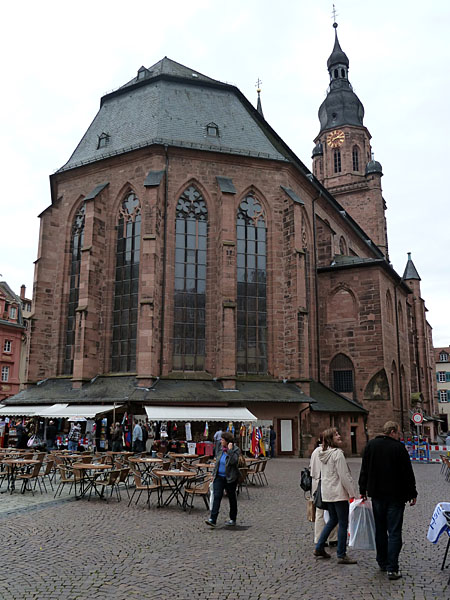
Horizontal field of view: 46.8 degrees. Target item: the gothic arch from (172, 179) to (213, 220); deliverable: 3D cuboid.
[{"bbox_3d":[-2.165,-6.508,33.613,2.780,2.890,0.500,3,-13,-15],"label":"gothic arch"}]

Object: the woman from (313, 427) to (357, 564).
[{"bbox_3d":[1.440,2.594,7.004,0.500,1.690,0.480,-12,-17,44],"label":"woman"}]

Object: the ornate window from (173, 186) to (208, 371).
[{"bbox_3d":[-2.170,-1.637,32.868,2.120,12.150,0.400,4,-14,-16],"label":"ornate window"}]

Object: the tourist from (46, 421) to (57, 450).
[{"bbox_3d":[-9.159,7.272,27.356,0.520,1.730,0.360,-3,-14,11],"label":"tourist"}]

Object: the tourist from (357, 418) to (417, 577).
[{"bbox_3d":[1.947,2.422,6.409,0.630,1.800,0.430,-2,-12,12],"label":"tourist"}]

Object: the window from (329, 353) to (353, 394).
[{"bbox_3d":[8.220,5.177,36.511,1.680,3.050,0.400,-7,-15,27],"label":"window"}]

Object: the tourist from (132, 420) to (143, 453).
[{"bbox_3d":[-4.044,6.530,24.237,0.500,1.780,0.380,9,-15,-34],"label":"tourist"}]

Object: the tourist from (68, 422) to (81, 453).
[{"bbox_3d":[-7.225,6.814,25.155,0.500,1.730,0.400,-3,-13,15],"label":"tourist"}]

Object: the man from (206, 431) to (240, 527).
[{"bbox_3d":[-0.025,3.362,9.854,0.560,1.670,0.520,11,-16,-42],"label":"man"}]

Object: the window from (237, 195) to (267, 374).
[{"bbox_3d":[1.715,-1.188,33.653,2.040,11.930,0.400,3,-13,-15],"label":"window"}]

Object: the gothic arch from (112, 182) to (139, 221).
[{"bbox_3d":[-6.450,-6.487,34.254,2.200,2.750,0.400,-7,-15,27],"label":"gothic arch"}]

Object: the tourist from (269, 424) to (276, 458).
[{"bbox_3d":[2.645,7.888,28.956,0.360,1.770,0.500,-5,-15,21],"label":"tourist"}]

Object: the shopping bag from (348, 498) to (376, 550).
[{"bbox_3d":[1.700,2.766,6.428,0.350,0.587,0.180,0,-14,0],"label":"shopping bag"}]

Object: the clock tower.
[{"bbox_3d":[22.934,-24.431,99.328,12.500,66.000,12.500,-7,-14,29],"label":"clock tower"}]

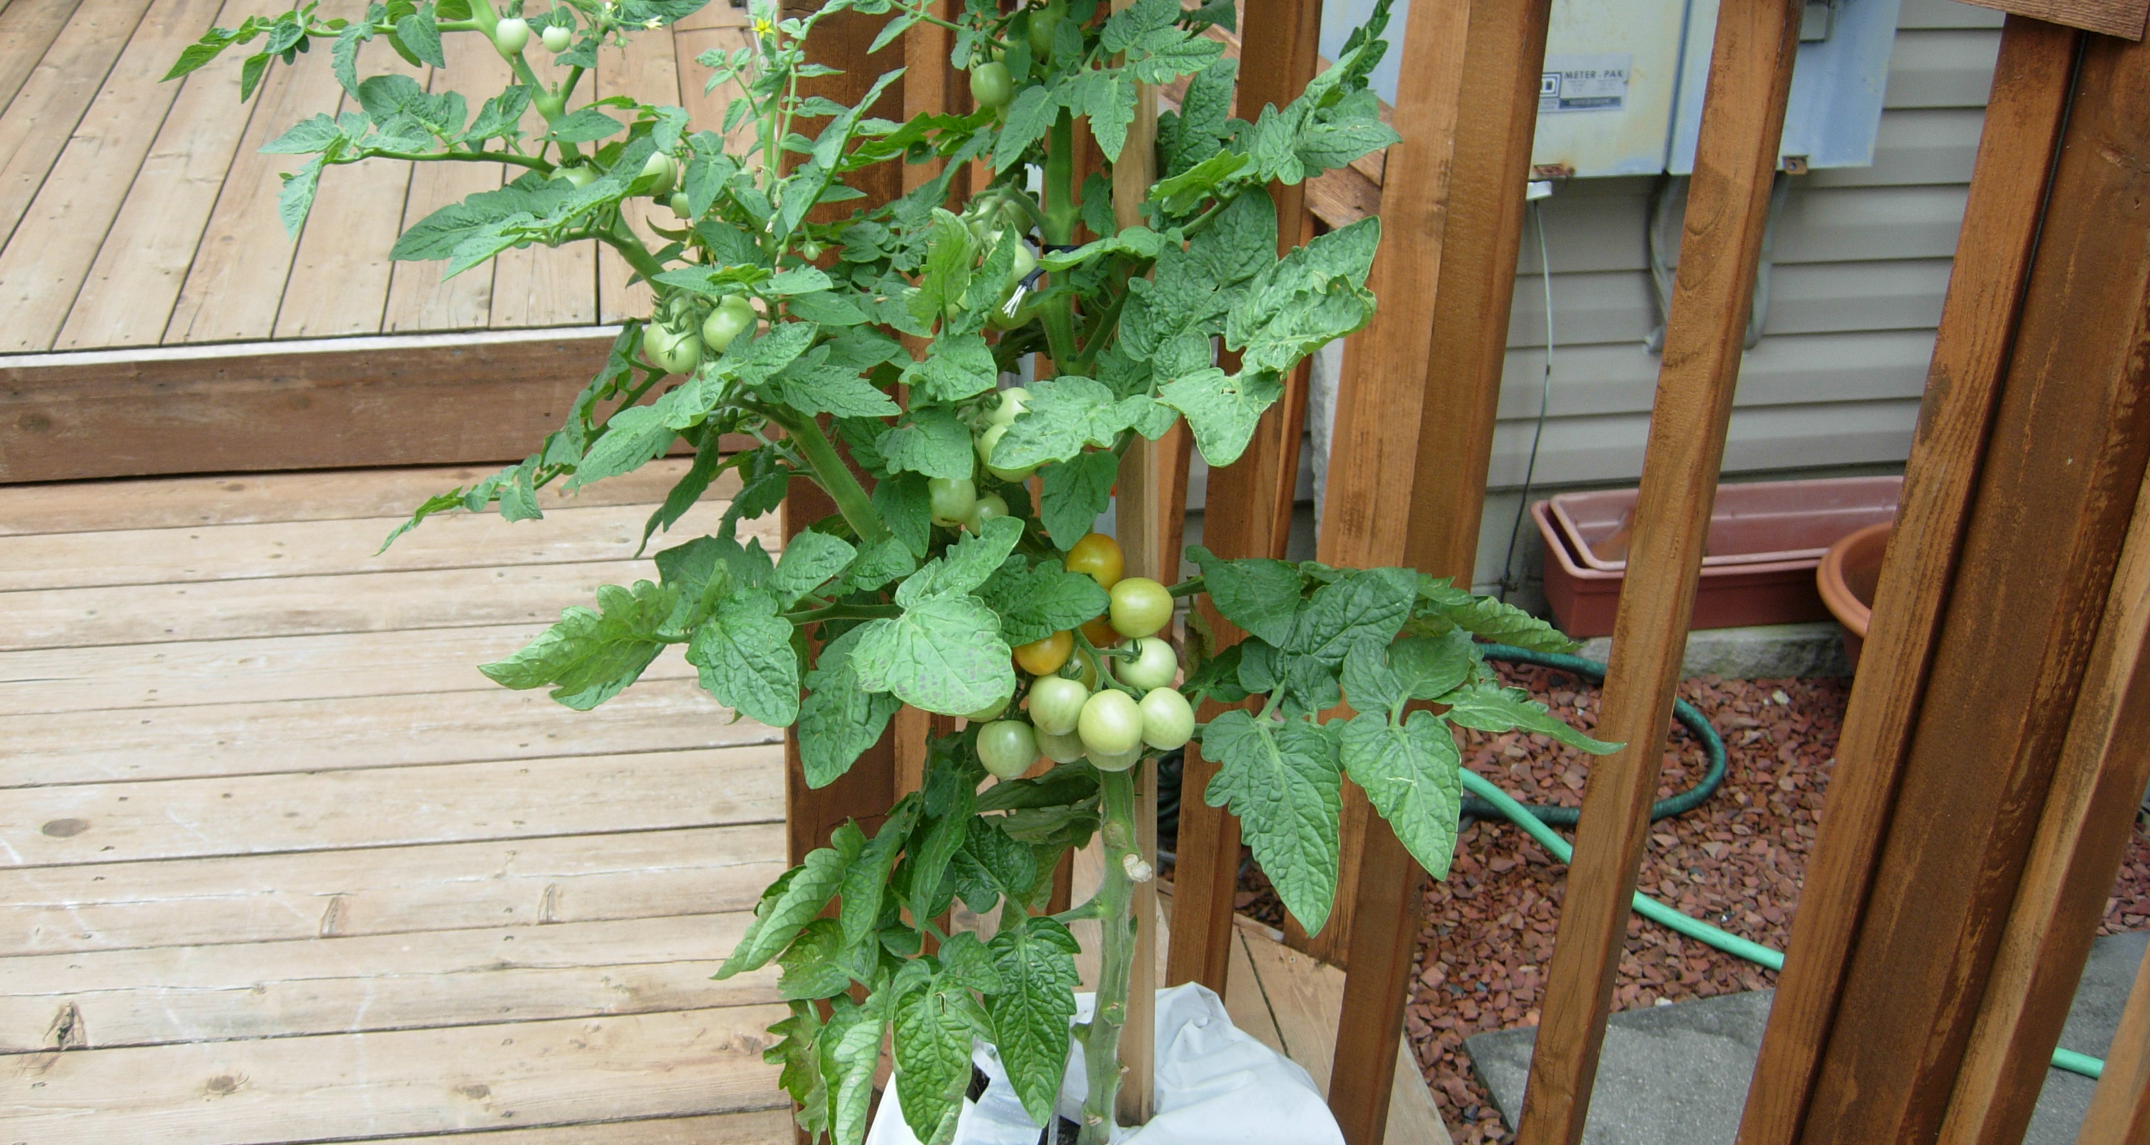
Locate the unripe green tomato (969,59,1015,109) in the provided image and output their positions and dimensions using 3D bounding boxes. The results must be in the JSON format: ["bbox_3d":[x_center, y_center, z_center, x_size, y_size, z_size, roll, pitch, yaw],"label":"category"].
[{"bbox_3d":[-0.042,-0.244,1.120,0.022,0.024,0.022,3,29,0],"label":"unripe green tomato"}]

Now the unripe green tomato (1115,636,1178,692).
[{"bbox_3d":[0.041,0.053,1.272,0.035,0.034,0.035,3,29,0],"label":"unripe green tomato"}]

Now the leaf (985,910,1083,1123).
[{"bbox_3d":[-0.026,0.274,1.370,0.059,0.130,0.030,0,-6,-3],"label":"leaf"}]

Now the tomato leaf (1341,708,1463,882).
[{"bbox_3d":[0.178,0.121,1.220,0.063,0.095,0.018,-16,5,-3],"label":"tomato leaf"}]

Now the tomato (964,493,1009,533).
[{"bbox_3d":[-0.046,-0.030,1.165,0.024,0.024,0.024,3,29,0],"label":"tomato"}]

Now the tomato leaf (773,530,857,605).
[{"bbox_3d":[-0.132,-0.003,1.140,0.054,0.016,0.042,-35,61,-23],"label":"tomato leaf"}]

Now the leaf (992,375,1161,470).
[{"bbox_3d":[-0.003,-0.072,1.109,0.096,0.020,0.061,-25,54,-20],"label":"leaf"}]

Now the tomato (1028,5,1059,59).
[{"bbox_3d":[-0.014,-0.269,1.110,0.022,0.025,0.022,3,29,0],"label":"tomato"}]

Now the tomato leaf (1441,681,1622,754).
[{"bbox_3d":[0.249,0.078,1.224,0.113,0.020,0.058,15,27,-9],"label":"tomato leaf"}]

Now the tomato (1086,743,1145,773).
[{"bbox_3d":[0.022,0.095,1.230,0.032,0.033,0.032,3,29,0],"label":"tomato"}]

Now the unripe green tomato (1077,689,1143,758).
[{"bbox_3d":[0.020,0.084,1.245,0.036,0.037,0.036,3,29,0],"label":"unripe green tomato"}]

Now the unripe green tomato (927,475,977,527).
[{"bbox_3d":[-0.062,-0.038,1.125,0.027,0.028,0.027,3,29,0],"label":"unripe green tomato"}]

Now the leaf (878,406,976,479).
[{"bbox_3d":[-0.077,-0.068,1.160,0.049,0.016,0.035,24,75,6],"label":"leaf"}]

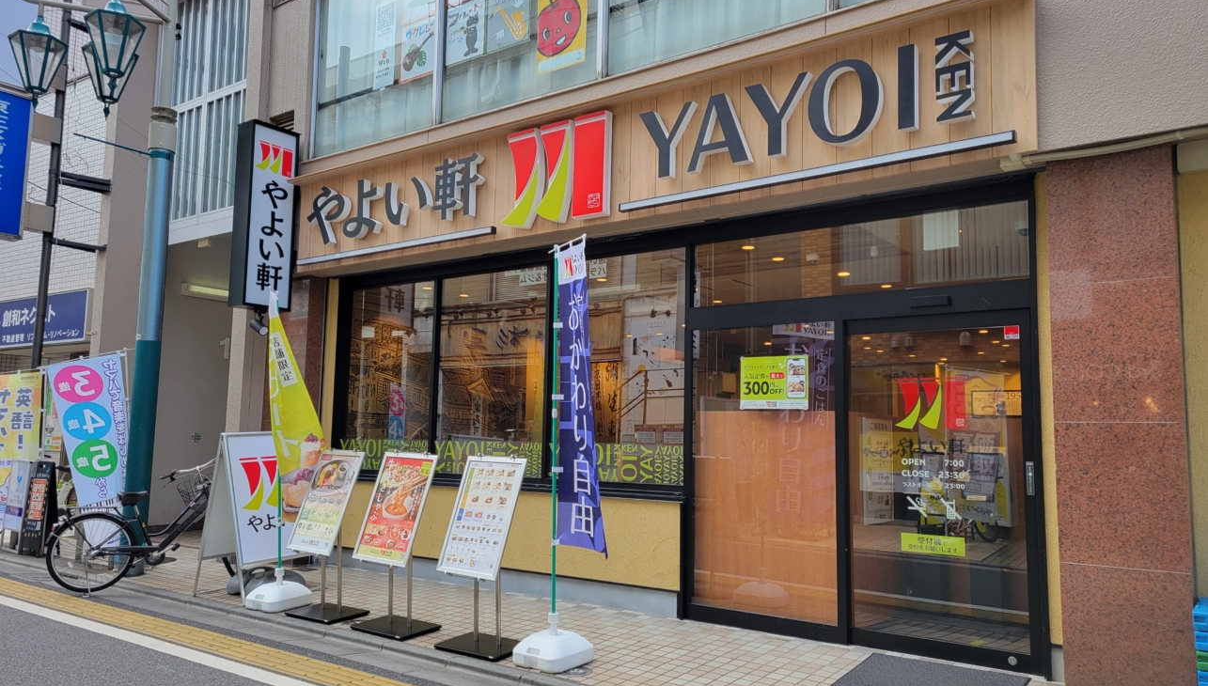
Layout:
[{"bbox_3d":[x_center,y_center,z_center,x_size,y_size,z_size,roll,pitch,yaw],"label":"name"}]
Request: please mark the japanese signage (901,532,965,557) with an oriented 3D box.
[{"bbox_3d":[2.018,1.239,5.571,0.384,0.110,0.008,-3,-7,37],"label":"japanese signage"}]

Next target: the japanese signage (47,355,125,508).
[{"bbox_3d":[-4.928,1.070,8.750,0.660,1.850,0.150,4,-6,-29],"label":"japanese signage"}]

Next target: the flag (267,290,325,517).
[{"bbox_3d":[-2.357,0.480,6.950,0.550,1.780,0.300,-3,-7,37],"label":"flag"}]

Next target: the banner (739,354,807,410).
[{"bbox_3d":[1.156,0.273,6.175,0.503,0.364,0.010,-3,-6,35],"label":"banner"}]

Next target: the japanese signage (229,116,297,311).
[{"bbox_3d":[-3.218,-1.175,8.609,0.248,1.720,0.493,-3,-6,35],"label":"japanese signage"}]

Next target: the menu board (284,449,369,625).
[{"bbox_3d":[-2.051,1.405,6.759,0.540,1.210,0.380,-4,-7,39],"label":"menu board"}]

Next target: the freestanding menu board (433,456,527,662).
[{"bbox_3d":[-0.758,1.330,5.787,0.540,1.210,0.390,-4,-7,40],"label":"freestanding menu board"}]

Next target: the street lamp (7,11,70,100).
[{"bbox_3d":[-5.292,-2.612,8.490,0.477,0.894,0.477,-3,-6,35],"label":"street lamp"}]

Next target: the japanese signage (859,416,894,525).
[{"bbox_3d":[1.940,0.904,6.439,0.030,0.740,0.580,-3,-7,37],"label":"japanese signage"}]

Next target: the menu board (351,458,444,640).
[{"bbox_3d":[-1.471,1.396,6.415,0.633,1.226,0.442,-4,-7,39],"label":"menu board"}]

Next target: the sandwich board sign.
[{"bbox_3d":[-2.861,1.428,7.686,0.683,1.347,0.824,-3,-6,32],"label":"sandwich board sign"}]

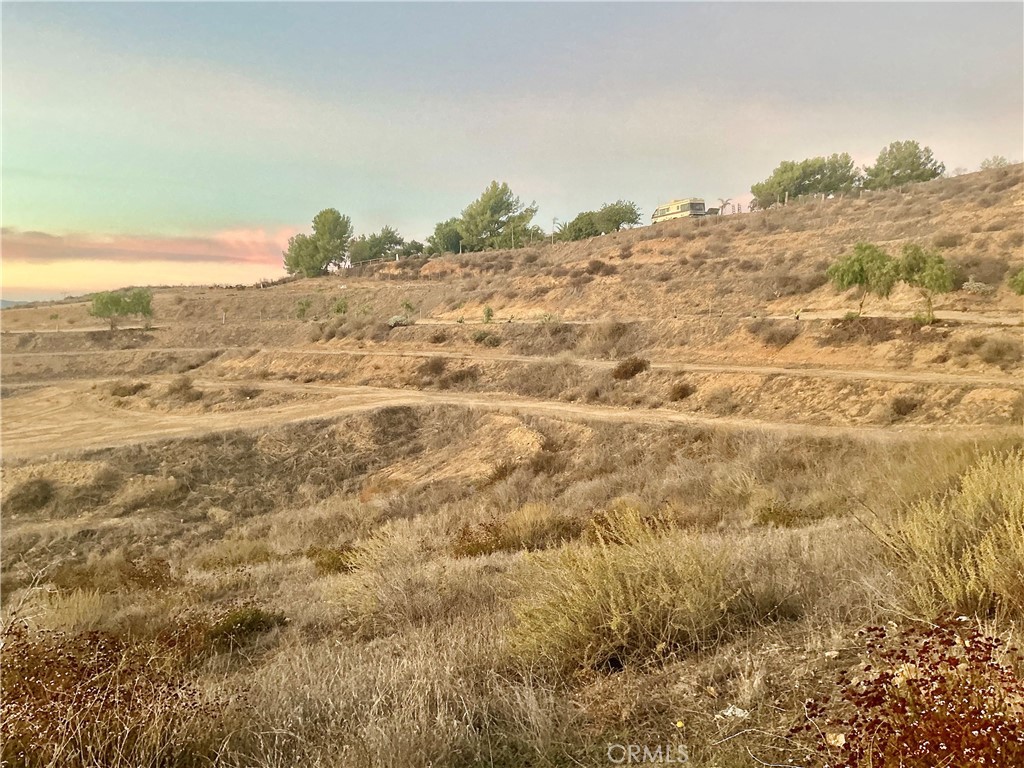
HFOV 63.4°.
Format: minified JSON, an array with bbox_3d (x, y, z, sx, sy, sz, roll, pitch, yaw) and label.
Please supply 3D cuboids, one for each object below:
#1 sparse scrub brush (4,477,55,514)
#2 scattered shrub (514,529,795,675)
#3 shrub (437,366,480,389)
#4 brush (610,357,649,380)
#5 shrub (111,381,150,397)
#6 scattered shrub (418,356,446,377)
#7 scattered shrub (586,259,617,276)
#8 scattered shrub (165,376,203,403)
[{"bbox_3d":[-13.398,3.096,23.000,1.350,1.000,1.200,0,5,0],"label":"sparse scrub brush"},{"bbox_3d":[0.936,1.398,5.400,1.850,0.820,1.400,0,5,0],"label":"scattered shrub"},{"bbox_3d":[-2.939,-0.357,45.500,2.300,1.150,1.800,0,5,0],"label":"shrub"},{"bbox_3d":[5.958,-0.786,42.000,1.850,1.150,1.600,0,5,0],"label":"brush"},{"bbox_3d":[-21.704,0.255,47.000,2.100,0.900,1.700,0,5,0],"label":"shrub"},{"bbox_3d":[-4.463,-0.982,46.500,1.500,1.100,1.300,0,5,0],"label":"scattered shrub"},{"bbox_3d":[9.076,-11.815,84.000,2.900,1.700,2.400,0,5,0],"label":"scattered shrub"},{"bbox_3d":[-17.792,0.299,45.000,1.900,1.350,1.600,0,5,0],"label":"scattered shrub"}]

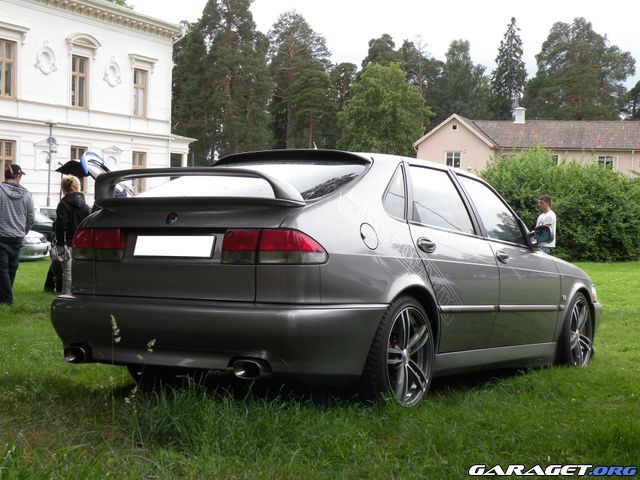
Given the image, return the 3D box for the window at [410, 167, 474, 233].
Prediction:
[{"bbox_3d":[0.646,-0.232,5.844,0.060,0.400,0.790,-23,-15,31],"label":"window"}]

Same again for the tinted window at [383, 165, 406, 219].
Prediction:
[{"bbox_3d":[0.379,-0.252,5.335,0.050,0.340,0.340,-27,-16,29],"label":"tinted window"}]

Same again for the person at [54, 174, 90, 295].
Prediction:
[{"bbox_3d":[-3.060,0.031,12.800,0.470,1.680,0.360,1,2,-20],"label":"person"}]

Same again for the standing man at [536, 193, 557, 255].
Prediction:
[{"bbox_3d":[3.719,0.141,17.004,0.340,1.760,0.480,1,0,-22],"label":"standing man"}]

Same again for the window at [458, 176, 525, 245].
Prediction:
[{"bbox_3d":[1.093,-0.180,6.518,0.060,0.410,0.700,-23,-15,31],"label":"window"}]

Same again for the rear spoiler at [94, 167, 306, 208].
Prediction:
[{"bbox_3d":[-0.645,-0.246,4.990,1.240,0.185,0.310,0,-2,33],"label":"rear spoiler"}]

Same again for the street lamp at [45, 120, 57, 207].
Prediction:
[{"bbox_3d":[-9.151,-1.808,35.000,0.340,4.300,0.340,2,2,0],"label":"street lamp"}]

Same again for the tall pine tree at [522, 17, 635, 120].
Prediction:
[{"bbox_3d":[24.773,-10.741,100.043,10.800,21.500,10.500,1,0,0],"label":"tall pine tree"}]

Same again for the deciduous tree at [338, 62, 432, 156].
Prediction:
[{"bbox_3d":[5.251,-7.573,85.028,7.700,14.000,7.700,1,0,0],"label":"deciduous tree"}]

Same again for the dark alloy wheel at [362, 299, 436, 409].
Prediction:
[{"bbox_3d":[0.395,0.599,5.442,0.220,0.620,0.620,0,-2,34],"label":"dark alloy wheel"}]

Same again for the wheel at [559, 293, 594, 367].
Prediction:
[{"bbox_3d":[1.803,0.682,7.485,0.225,0.640,0.640,0,-2,33],"label":"wheel"}]

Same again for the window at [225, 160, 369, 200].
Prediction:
[{"bbox_3d":[-0.390,-0.325,5.383,1.200,0.110,0.830,0,18,33],"label":"window"}]

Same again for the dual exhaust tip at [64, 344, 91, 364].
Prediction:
[{"bbox_3d":[-1.220,0.586,5.301,0.125,0.088,0.110,0,-2,34],"label":"dual exhaust tip"}]

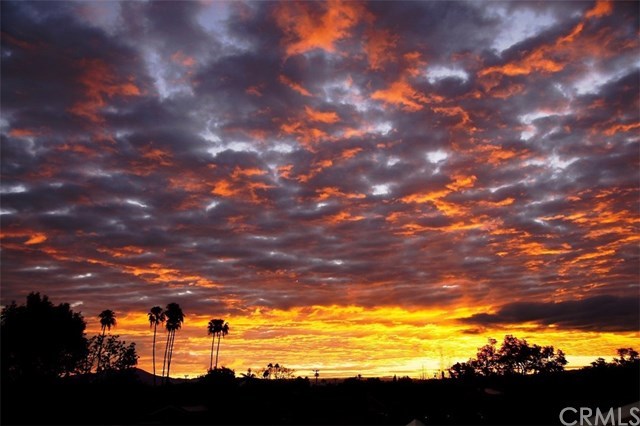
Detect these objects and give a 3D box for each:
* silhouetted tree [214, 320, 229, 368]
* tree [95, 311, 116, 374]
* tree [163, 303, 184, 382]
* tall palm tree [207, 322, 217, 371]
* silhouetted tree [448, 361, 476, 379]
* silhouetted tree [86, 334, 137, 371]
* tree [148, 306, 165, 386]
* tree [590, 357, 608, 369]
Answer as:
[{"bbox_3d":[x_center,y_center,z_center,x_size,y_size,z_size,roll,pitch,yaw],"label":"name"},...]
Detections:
[{"bbox_3d":[-19.667,26.983,117.082,2.800,11.300,2.800,0,-16,0],"label":"silhouetted tree"},{"bbox_3d":[-34.674,21.251,94.801,3.560,11.220,3.200,0,-16,0],"label":"tree"},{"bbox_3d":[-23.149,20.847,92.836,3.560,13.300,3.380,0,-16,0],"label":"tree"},{"bbox_3d":[-21.609,27.074,117.056,2.100,11.490,2.100,0,-16,0],"label":"tall palm tree"},{"bbox_3d":[21.109,23.618,86.852,4.150,3.430,3.730,0,-16,0],"label":"silhouetted tree"},{"bbox_3d":[-25.800,17.817,72.906,6.470,5.320,5.820,0,-16,0],"label":"silhouetted tree"},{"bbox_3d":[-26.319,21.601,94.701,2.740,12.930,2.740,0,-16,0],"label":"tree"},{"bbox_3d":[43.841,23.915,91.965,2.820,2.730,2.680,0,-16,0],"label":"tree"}]

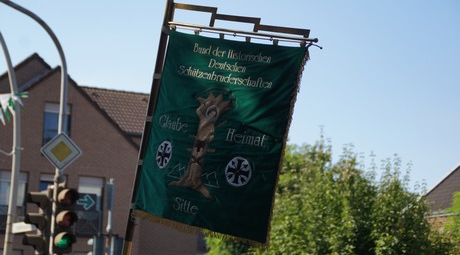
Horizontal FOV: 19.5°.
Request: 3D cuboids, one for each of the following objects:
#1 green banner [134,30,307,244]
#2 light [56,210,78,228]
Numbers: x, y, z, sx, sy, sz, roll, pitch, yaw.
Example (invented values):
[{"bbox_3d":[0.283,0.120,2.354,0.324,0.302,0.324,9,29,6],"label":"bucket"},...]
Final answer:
[{"bbox_3d":[-0.080,0.040,8.970,1.140,1.300,0.160,10,-3,35],"label":"green banner"},{"bbox_3d":[-2.305,1.291,19.000,0.240,0.260,0.250,8,-8,-33],"label":"light"}]

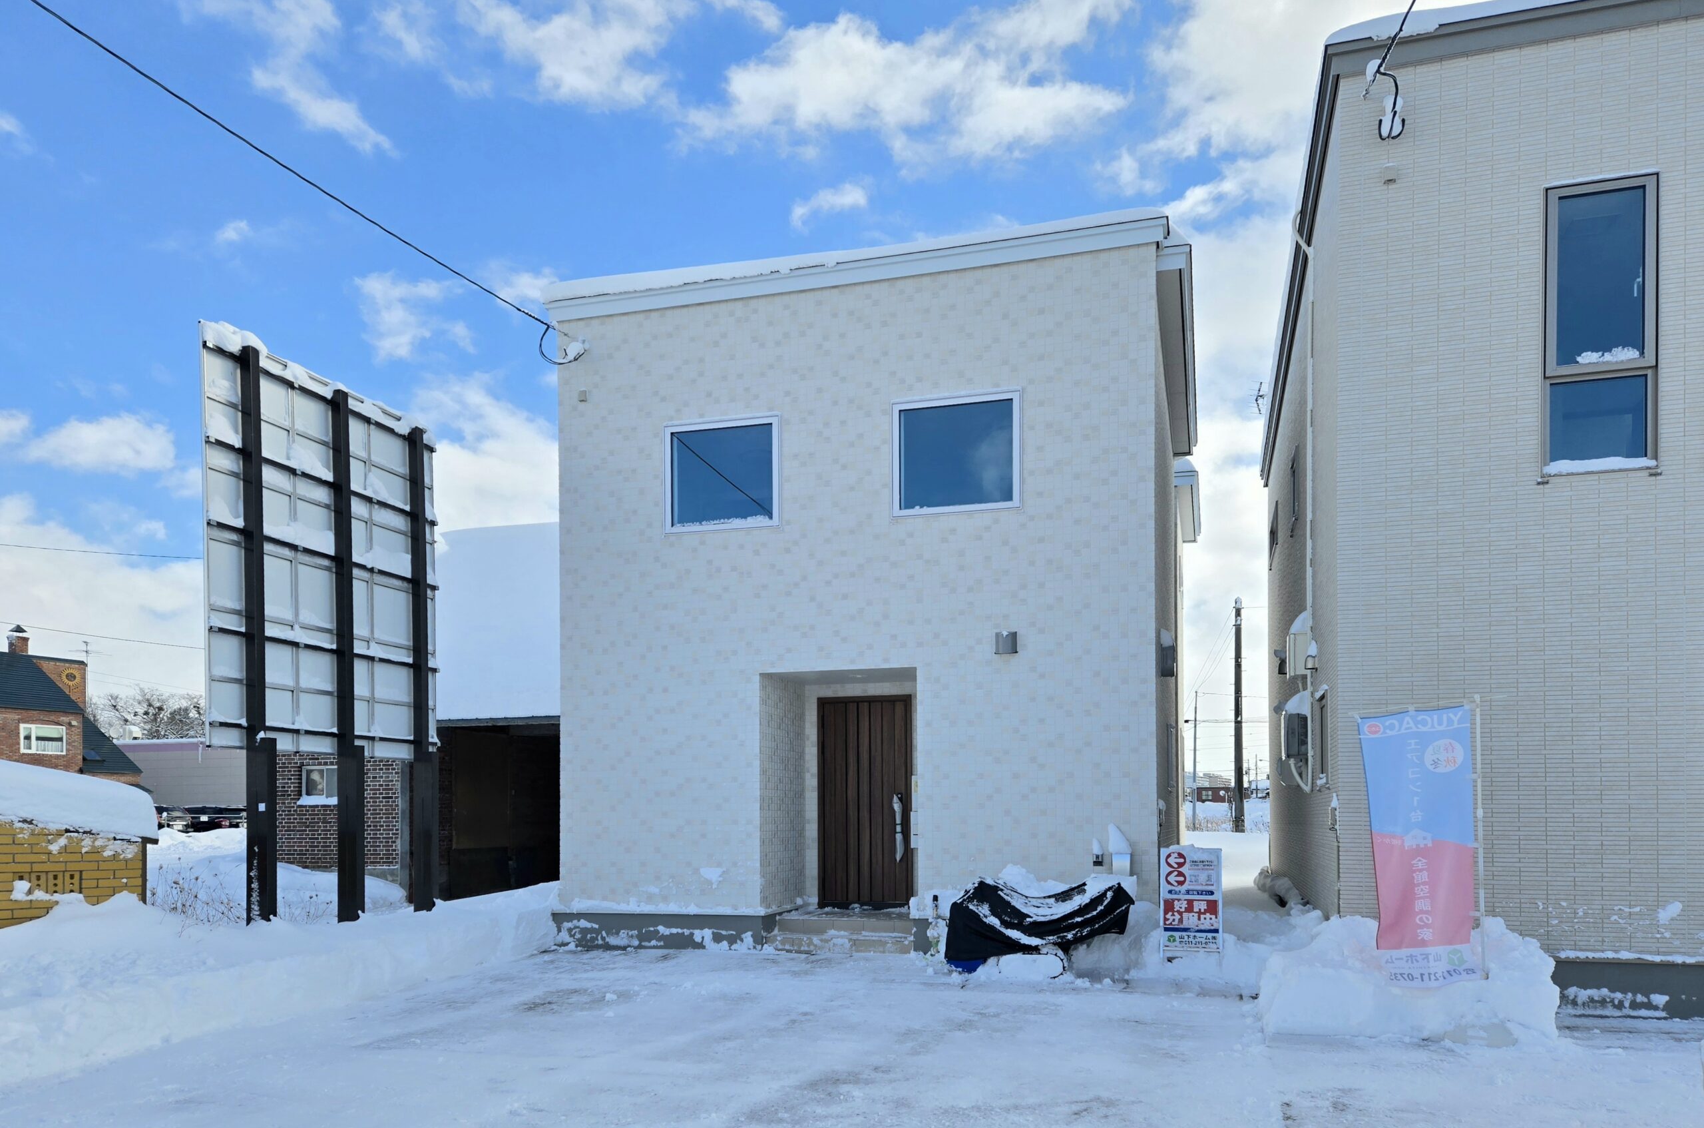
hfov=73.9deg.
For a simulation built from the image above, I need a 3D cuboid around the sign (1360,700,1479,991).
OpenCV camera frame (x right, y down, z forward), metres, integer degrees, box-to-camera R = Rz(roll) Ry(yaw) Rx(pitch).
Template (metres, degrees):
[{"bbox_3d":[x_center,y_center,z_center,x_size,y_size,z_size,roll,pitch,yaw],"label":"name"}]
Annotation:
[{"bbox_3d":[3.456,1.716,6.900,0.670,1.660,0.100,-1,-5,12],"label":"sign"}]

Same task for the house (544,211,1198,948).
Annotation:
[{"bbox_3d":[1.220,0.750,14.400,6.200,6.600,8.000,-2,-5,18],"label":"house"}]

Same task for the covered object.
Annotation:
[{"bbox_3d":[1.622,3.078,9.750,1.500,0.760,0.700,-2,-5,18],"label":"covered object"}]

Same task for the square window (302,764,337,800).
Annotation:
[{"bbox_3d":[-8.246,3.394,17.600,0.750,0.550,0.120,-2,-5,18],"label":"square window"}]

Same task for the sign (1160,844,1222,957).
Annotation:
[{"bbox_3d":[2.908,2.903,9.700,0.530,1.000,0.300,-1,-5,14],"label":"sign"}]

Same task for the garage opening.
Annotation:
[{"bbox_3d":[-5.272,3.642,16.700,2.500,2.600,0.400,-2,-5,18],"label":"garage opening"}]

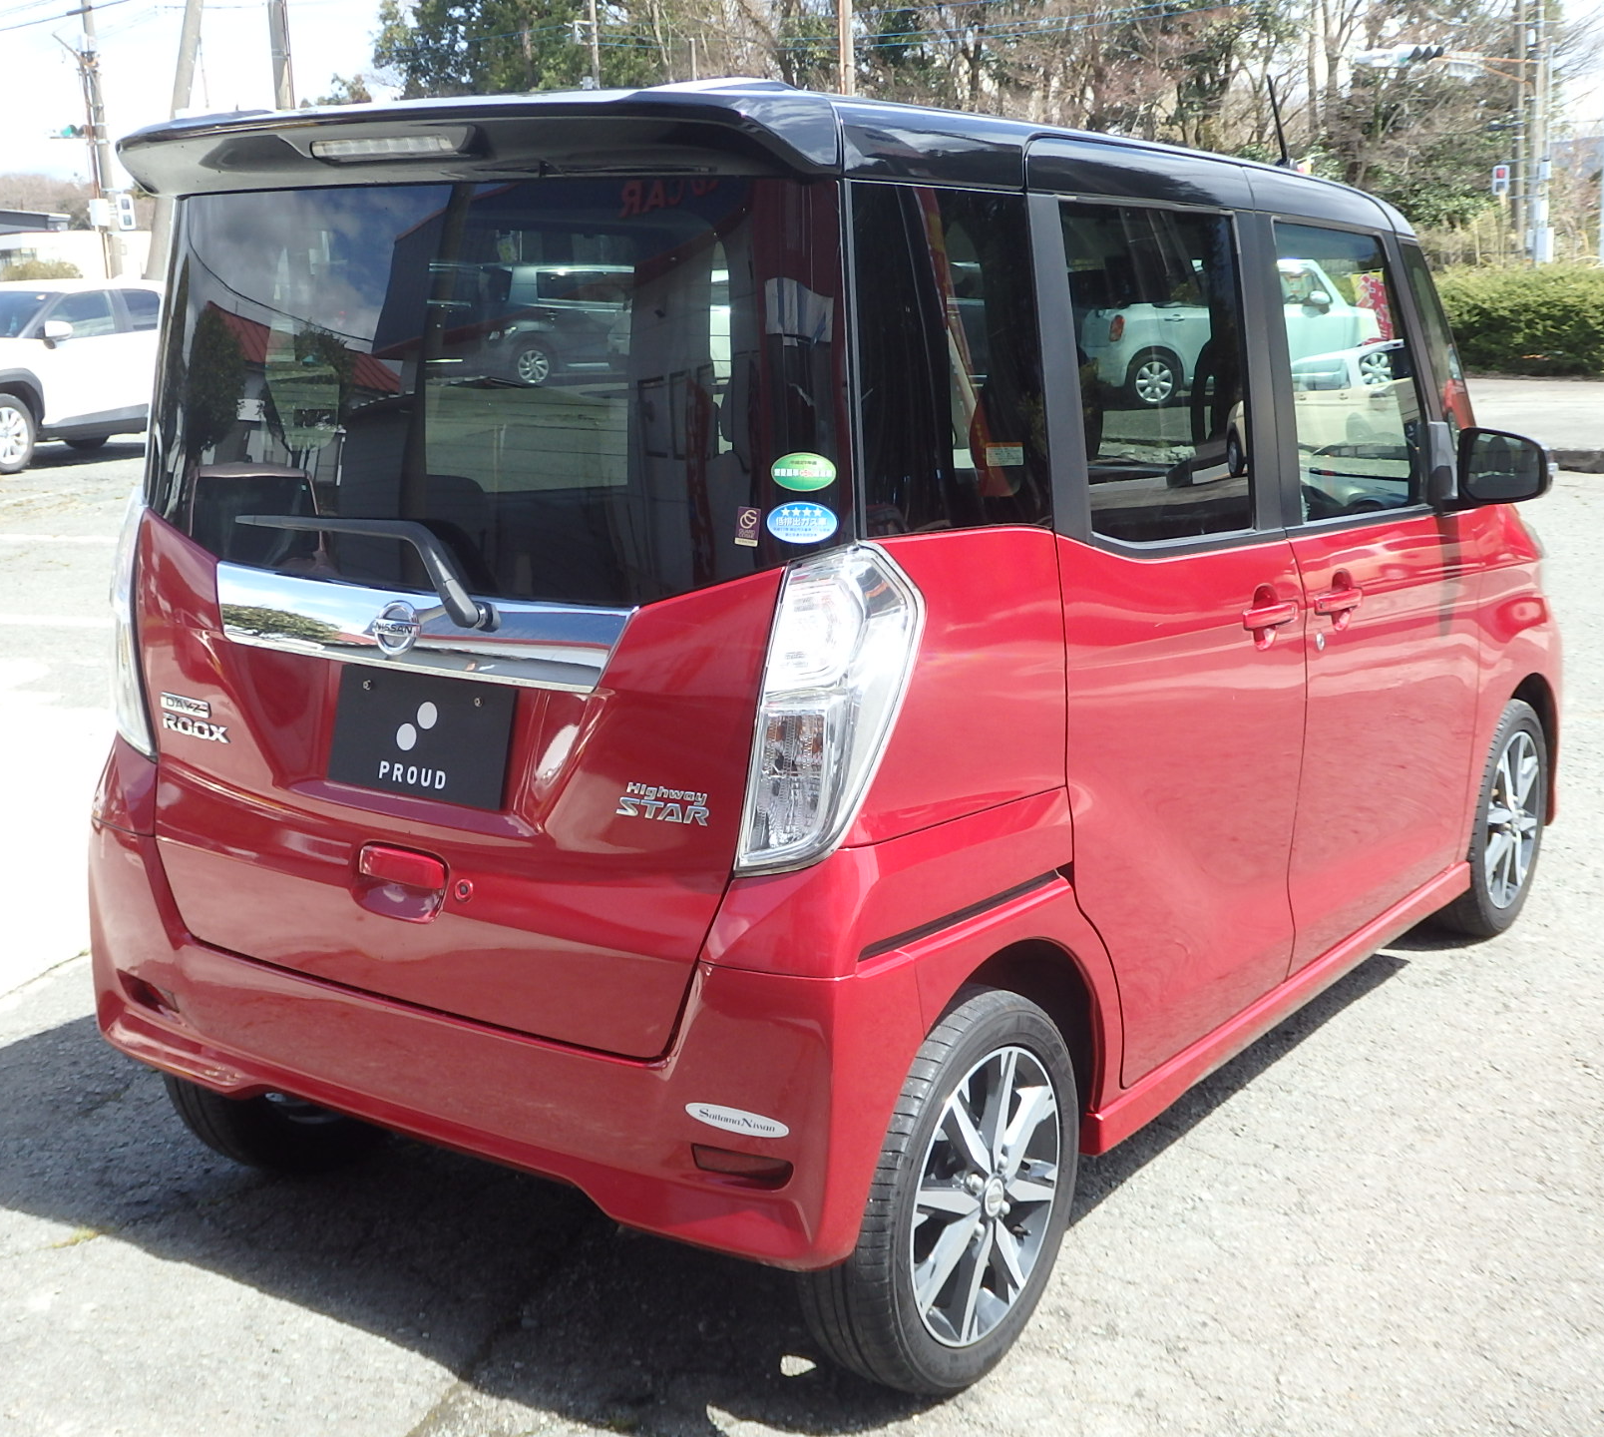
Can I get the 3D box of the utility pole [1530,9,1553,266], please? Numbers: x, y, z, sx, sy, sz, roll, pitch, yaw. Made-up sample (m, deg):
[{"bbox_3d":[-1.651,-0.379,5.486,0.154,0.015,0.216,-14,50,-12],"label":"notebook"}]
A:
[{"bbox_3d":[14.787,-11.214,41.093,0.380,7.800,0.380,2,12,19],"label":"utility pole"}]

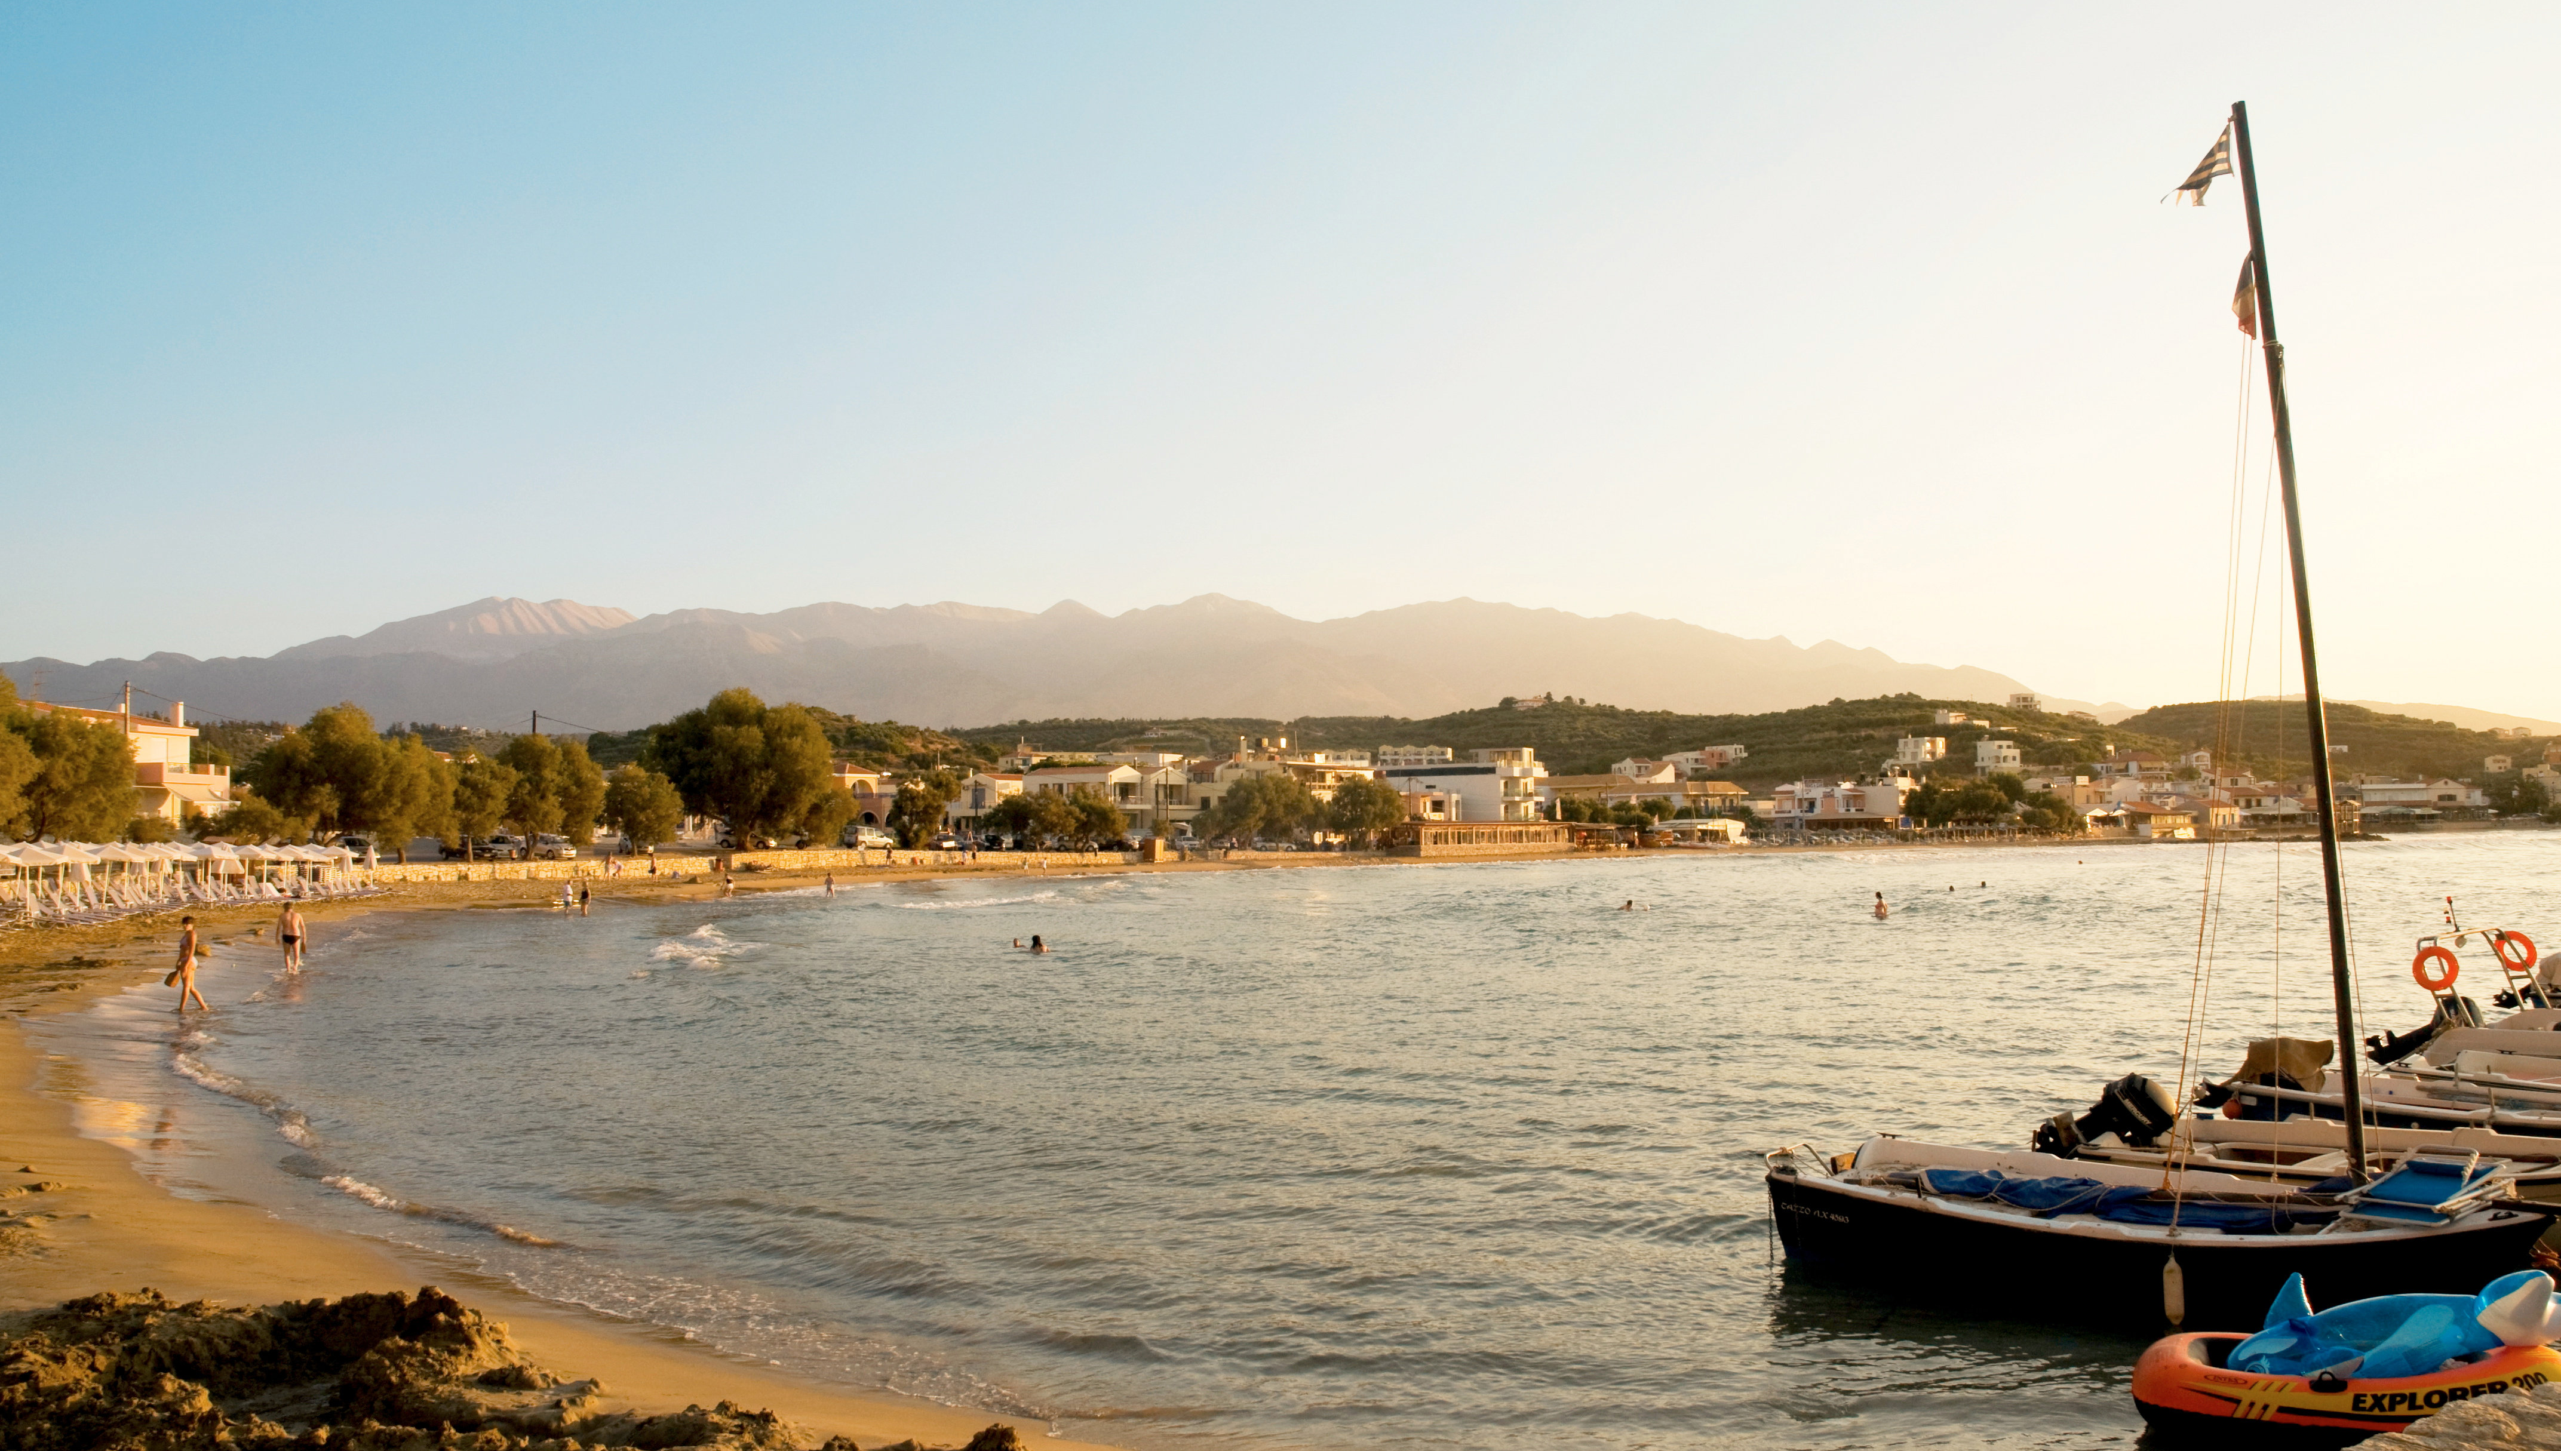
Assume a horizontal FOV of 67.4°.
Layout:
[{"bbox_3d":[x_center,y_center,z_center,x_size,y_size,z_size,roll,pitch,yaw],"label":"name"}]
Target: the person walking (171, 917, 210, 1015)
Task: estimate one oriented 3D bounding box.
[{"bbox_3d":[-18.741,4.118,33.000,0.600,1.697,0.460,1,-4,-29],"label":"person walking"}]

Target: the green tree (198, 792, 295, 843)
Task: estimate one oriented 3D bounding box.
[{"bbox_3d":[-52.253,5.160,97.000,4.453,3.541,4.231,1,-4,-28],"label":"green tree"}]

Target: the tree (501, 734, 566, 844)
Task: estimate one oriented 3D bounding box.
[{"bbox_3d":[-41.682,3.990,107.000,3.536,6.975,3.359,0,-4,-21],"label":"tree"}]

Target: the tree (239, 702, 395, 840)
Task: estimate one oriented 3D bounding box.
[{"bbox_3d":[-53.066,3.096,106.000,8.008,8.734,7.607,1,-4,-27],"label":"tree"}]

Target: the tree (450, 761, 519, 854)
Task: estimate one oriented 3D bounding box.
[{"bbox_3d":[-43.171,4.610,104.000,3.506,5.640,3.331,0,-4,-23],"label":"tree"}]

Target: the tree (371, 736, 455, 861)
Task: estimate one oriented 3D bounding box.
[{"bbox_3d":[-46.011,3.963,102.000,4.267,6.755,4.053,1,-4,-24],"label":"tree"}]

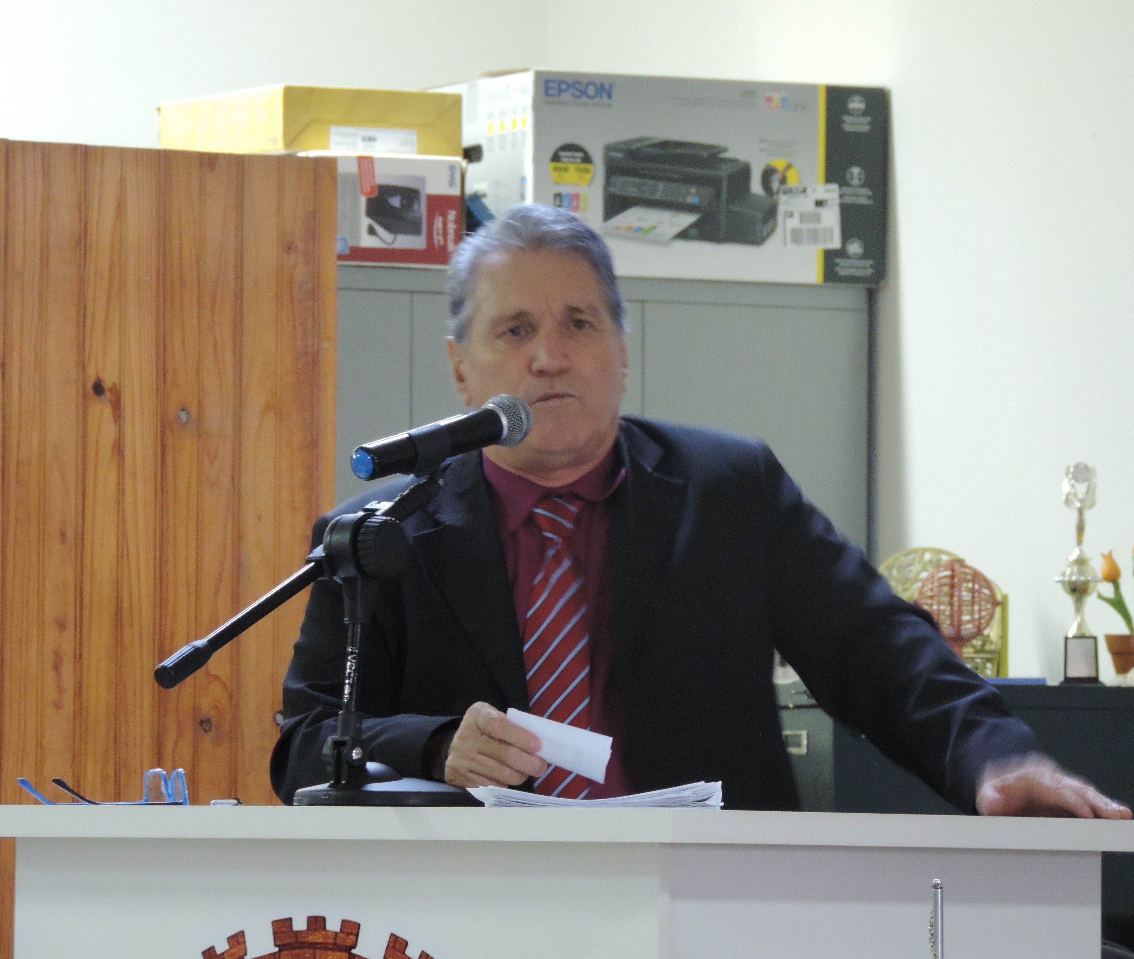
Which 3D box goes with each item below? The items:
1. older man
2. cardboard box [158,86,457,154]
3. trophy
[{"bbox_3d":[0.127,0.584,9.232,0.860,1.720,0.500,1,-3,-2],"label":"older man"},{"bbox_3d":[-0.382,-0.513,13.715,0.287,0.097,0.455,2,-3,-25],"label":"cardboard box"},{"bbox_3d":[0.713,0.132,12.830,0.067,0.308,0.062,0,-3,0],"label":"trophy"}]

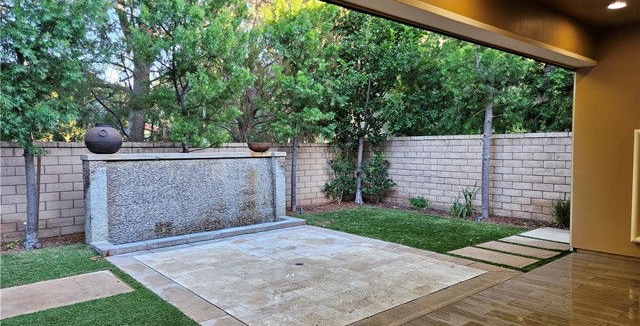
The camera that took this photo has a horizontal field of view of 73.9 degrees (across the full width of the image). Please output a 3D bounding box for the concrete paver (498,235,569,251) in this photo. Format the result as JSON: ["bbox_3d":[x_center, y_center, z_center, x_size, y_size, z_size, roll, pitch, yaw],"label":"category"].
[{"bbox_3d":[3.447,1.290,6.711,0.540,0.050,1.006,-2,3,-40],"label":"concrete paver"}]

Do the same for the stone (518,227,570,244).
[{"bbox_3d":[4.136,1.266,7.268,1.064,0.050,1.018,-2,3,-40],"label":"stone"}]

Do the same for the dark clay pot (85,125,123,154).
[{"bbox_3d":[-3.454,-0.377,6.797,0.536,0.476,0.536,-2,3,-40],"label":"dark clay pot"}]

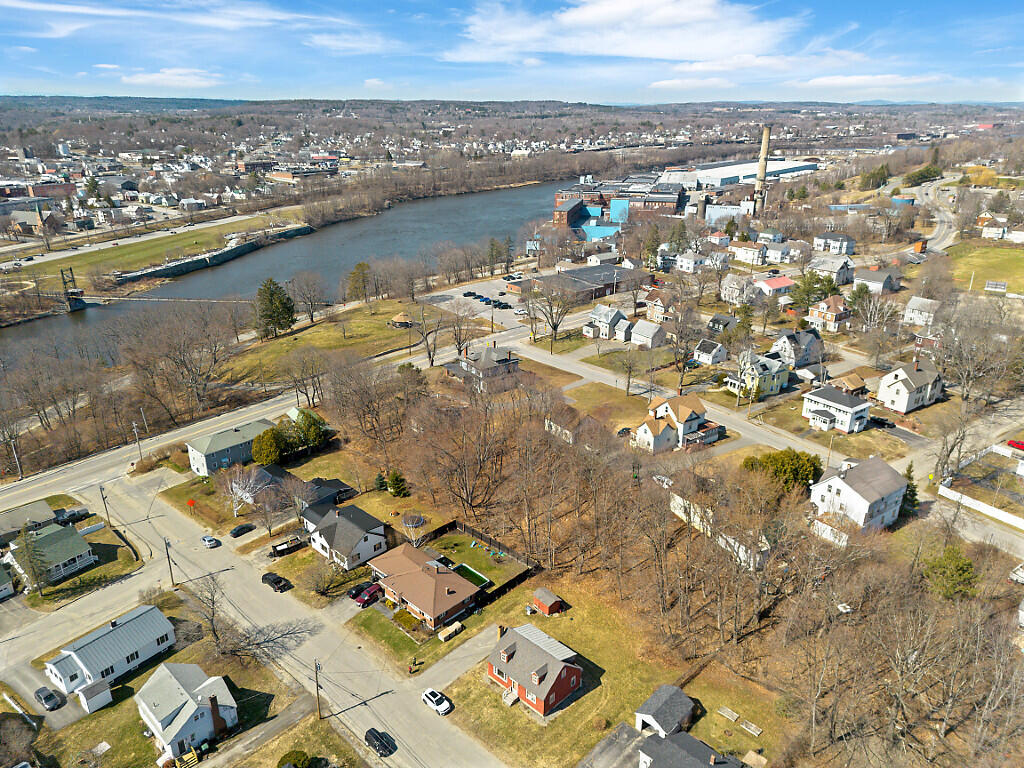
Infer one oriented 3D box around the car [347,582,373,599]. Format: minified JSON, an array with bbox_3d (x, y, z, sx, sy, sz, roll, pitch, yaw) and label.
[{"bbox_3d":[-25.700,34.920,120.170,4.600,1.600,1.840,-18,28,-38],"label":"car"}]

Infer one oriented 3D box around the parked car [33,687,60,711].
[{"bbox_3d":[-66.487,44.776,101.682,4.450,1.500,1.800,15,26,33],"label":"parked car"}]

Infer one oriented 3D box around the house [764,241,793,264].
[{"bbox_3d":[143.535,-70.923,382.226,10.300,9.200,10.200,19,28,39],"label":"house"}]

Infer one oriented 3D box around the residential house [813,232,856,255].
[{"bbox_3d":[160.090,-69.790,351.340,9.200,8.200,17.300,-16,27,-36],"label":"residential house"}]

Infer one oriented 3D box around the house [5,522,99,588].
[{"bbox_3d":[-85.335,31.063,130.513,12.700,5.700,11.400,16,26,34],"label":"house"}]

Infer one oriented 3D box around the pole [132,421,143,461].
[{"bbox_3d":[-90.440,14.190,171.780,0.500,10.500,1.200,16,27,36],"label":"pole"}]

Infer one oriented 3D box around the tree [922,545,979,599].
[{"bbox_3d":[74.478,31.567,120.208,9.000,9.500,9.000,0,22,0],"label":"tree"}]

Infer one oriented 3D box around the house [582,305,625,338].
[{"bbox_3d":[33.369,-22.203,256.166,12.500,9.300,10.000,-17,27,-37],"label":"house"}]

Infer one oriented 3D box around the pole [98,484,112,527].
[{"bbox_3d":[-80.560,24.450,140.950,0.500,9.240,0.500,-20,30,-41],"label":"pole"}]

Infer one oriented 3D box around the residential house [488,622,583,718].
[{"bbox_3d":[3.280,40.050,102.190,11.000,7.000,8.500,19,28,39],"label":"residential house"}]

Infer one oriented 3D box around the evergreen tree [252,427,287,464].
[{"bbox_3d":[-56.489,13.879,165.287,7.300,8.300,7.300,0,22,0],"label":"evergreen tree"}]

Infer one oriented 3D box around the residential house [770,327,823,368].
[{"bbox_3d":[84.820,-11.510,210.530,12.000,9.300,9.600,-13,25,-29],"label":"residential house"}]

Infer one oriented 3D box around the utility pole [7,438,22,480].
[{"bbox_3d":[-108.975,16.680,155.761,0.350,9.700,0.350,0,22,0],"label":"utility pole"}]

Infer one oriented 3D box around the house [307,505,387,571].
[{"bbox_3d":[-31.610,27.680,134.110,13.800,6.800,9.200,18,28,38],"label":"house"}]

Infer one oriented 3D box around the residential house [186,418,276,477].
[{"bbox_3d":[-64.407,14.082,167.144,18.800,8.100,8.800,-20,29,-41],"label":"residential house"}]

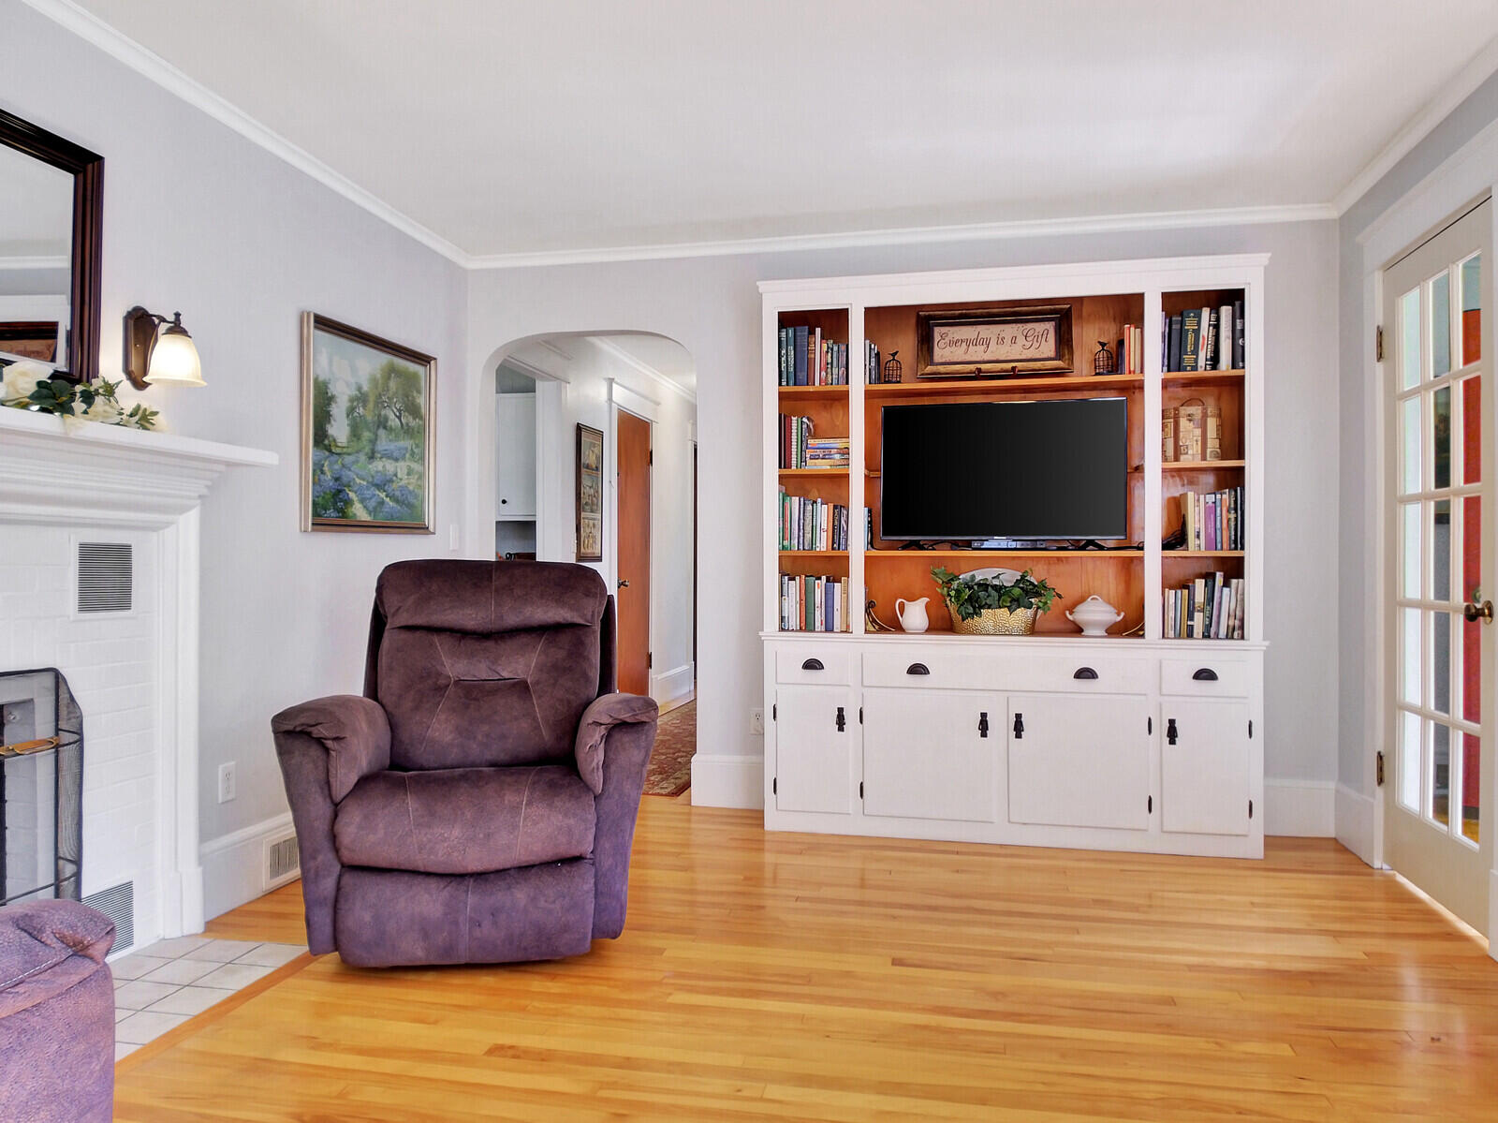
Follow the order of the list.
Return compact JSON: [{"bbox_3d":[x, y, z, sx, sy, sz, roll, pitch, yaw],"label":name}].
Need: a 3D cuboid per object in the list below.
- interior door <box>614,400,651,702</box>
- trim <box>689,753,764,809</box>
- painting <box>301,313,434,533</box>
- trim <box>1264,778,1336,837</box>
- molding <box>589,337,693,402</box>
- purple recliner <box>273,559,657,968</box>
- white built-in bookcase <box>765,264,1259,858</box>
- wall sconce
[{"bbox_3d":[-0.779,0.046,6.410,0.042,2.041,0.665,0,0,12],"label":"interior door"},{"bbox_3d":[-0.066,0.962,4.187,0.365,0.227,0.020,0,0,12],"label":"trim"},{"bbox_3d":[-1.436,-0.481,3.653,0.035,0.749,0.812,0,0,12],"label":"painting"},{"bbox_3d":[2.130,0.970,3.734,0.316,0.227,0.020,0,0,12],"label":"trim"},{"bbox_3d":[-0.680,-1.336,6.731,0.055,0.060,2.562,0,0,12],"label":"molding"},{"bbox_3d":[-0.822,0.536,2.990,1.041,1.082,0.959,0,0,-8],"label":"purple recliner"},{"bbox_3d":[0.988,-0.014,3.789,1.875,2.189,0.365,0,0,12],"label":"white built-in bookcase"},{"bbox_3d":[-1.576,-0.583,2.594,0.189,0.229,0.153,0,0,12],"label":"wall sconce"}]

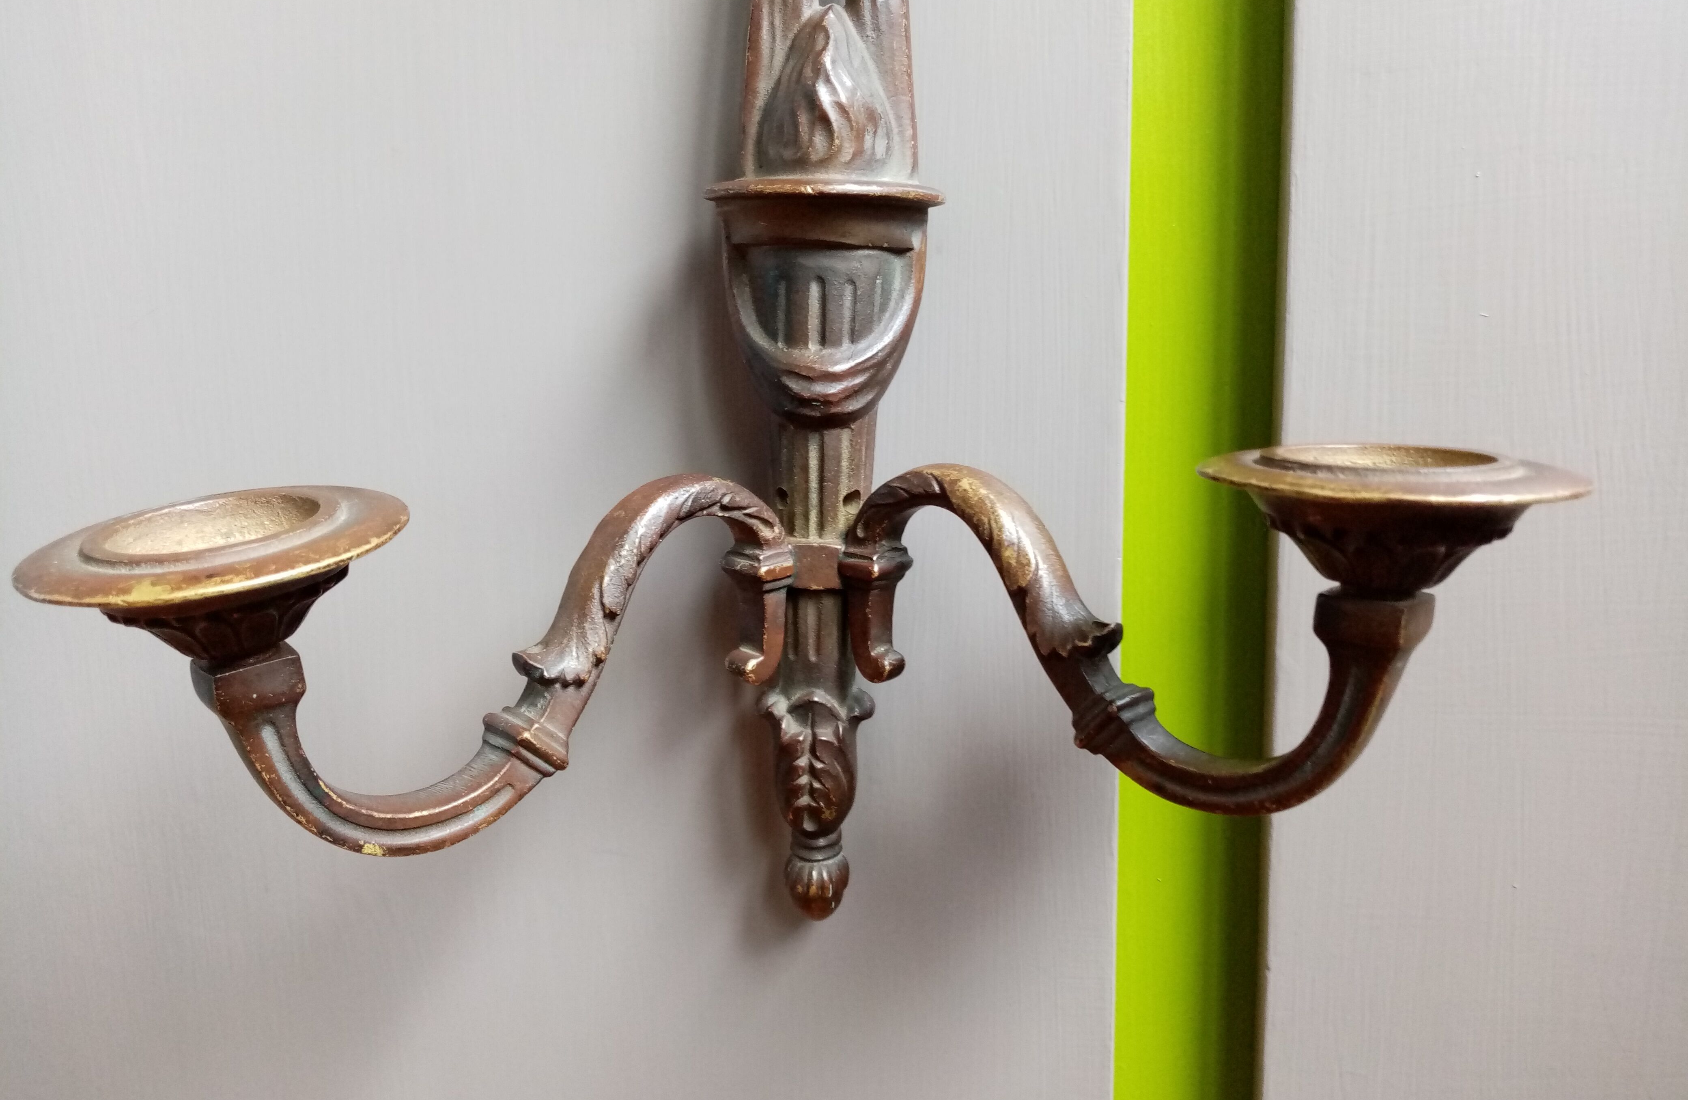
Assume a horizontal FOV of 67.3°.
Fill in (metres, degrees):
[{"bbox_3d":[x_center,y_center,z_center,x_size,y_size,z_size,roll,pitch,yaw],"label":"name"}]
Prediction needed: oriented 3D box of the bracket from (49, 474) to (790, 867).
[{"bbox_3d":[-0.068,0.022,0.266,0.141,0.068,0.019,-11,12,-39],"label":"bracket"}]

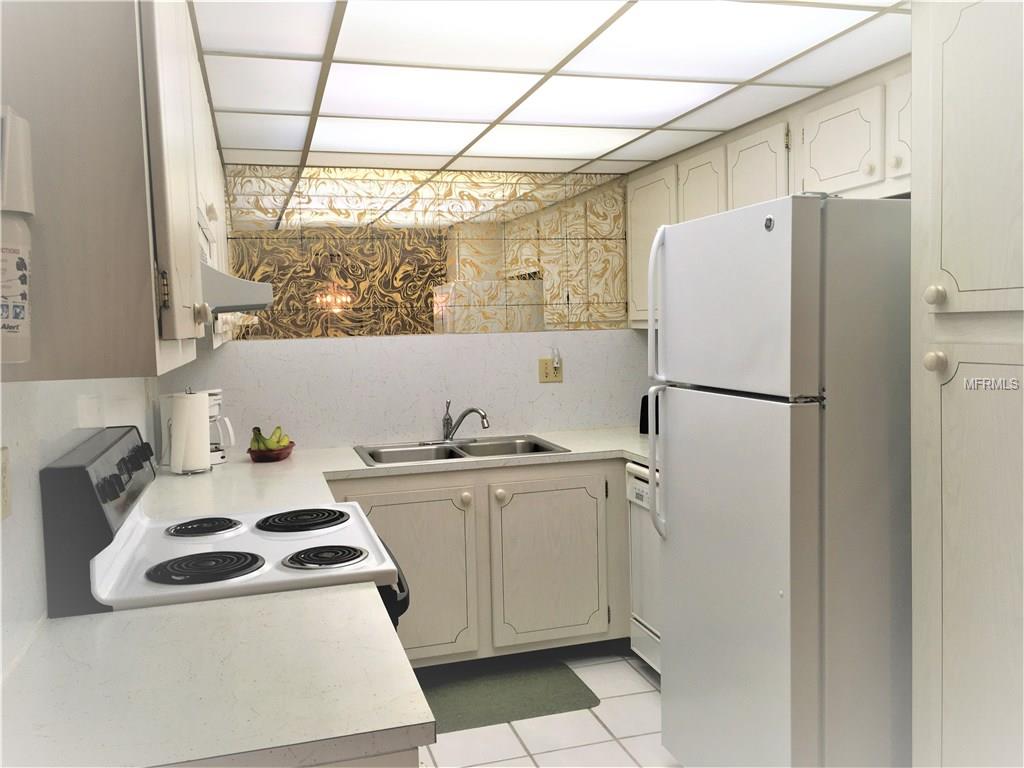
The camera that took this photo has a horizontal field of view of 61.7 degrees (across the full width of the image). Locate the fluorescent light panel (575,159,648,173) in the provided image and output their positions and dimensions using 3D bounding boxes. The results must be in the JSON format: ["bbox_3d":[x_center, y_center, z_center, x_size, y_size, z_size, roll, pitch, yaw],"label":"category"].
[{"bbox_3d":[0.462,-1.003,3.941,0.279,0.020,0.314,-3,4,-16],"label":"fluorescent light panel"}]

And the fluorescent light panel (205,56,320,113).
[{"bbox_3d":[-0.717,-0.868,2.495,0.301,0.020,0.594,-3,4,-16],"label":"fluorescent light panel"}]

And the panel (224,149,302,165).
[{"bbox_3d":[-1.013,-0.932,3.484,0.288,0.025,0.294,-3,4,-16],"label":"panel"}]

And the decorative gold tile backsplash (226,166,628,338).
[{"bbox_3d":[-0.326,-0.598,3.907,1.850,0.741,0.020,-3,4,-16],"label":"decorative gold tile backsplash"}]

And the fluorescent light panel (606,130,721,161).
[{"bbox_3d":[0.589,-0.978,3.473,0.271,0.025,0.572,-3,4,-16],"label":"fluorescent light panel"}]

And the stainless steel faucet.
[{"bbox_3d":[-0.202,0.167,3.802,0.220,0.187,0.055,1,5,31],"label":"stainless steel faucet"}]

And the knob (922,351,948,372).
[{"bbox_3d":[0.886,-0.046,1.796,0.034,0.038,0.038,-3,4,-16],"label":"knob"}]

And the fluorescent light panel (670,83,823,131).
[{"bbox_3d":[0.759,-0.941,2.922,0.279,0.020,0.594,-3,4,-16],"label":"fluorescent light panel"}]

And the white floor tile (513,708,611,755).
[{"bbox_3d":[0.167,1.227,3.061,0.303,0.010,0.310,-3,4,-16],"label":"white floor tile"}]

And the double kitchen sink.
[{"bbox_3d":[-0.223,0.365,3.641,0.832,0.185,0.560,-3,4,-16],"label":"double kitchen sink"}]

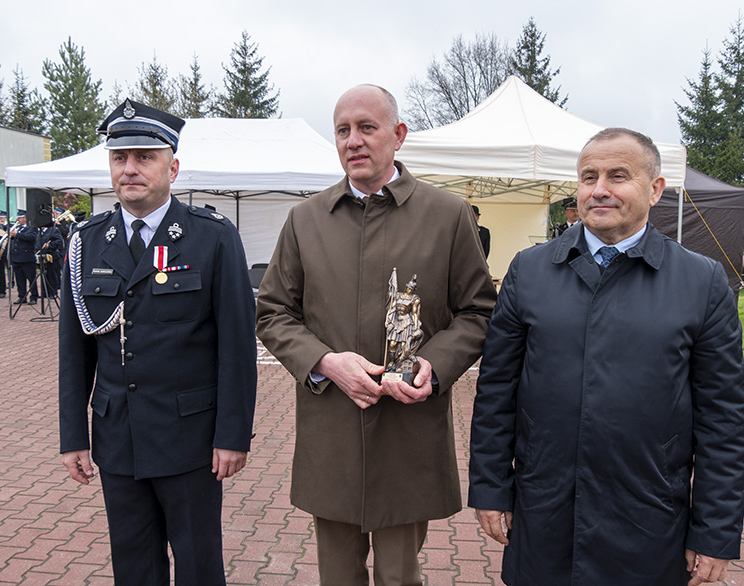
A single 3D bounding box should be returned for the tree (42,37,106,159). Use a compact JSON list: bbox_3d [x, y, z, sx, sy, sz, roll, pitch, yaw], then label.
[{"bbox_3d":[-11.768,-5.635,26.576,3.300,8.598,3.300,1,6,0],"label":"tree"}]

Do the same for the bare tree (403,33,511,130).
[{"bbox_3d":[5.027,-8.660,39.309,7.000,12.420,6.500,1,6,0],"label":"bare tree"}]

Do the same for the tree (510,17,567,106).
[{"bbox_3d":[7.872,-7.589,33.384,4.500,11.587,4.500,1,6,0],"label":"tree"}]

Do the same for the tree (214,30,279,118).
[{"bbox_3d":[-6.202,-7.359,33.427,4.300,10.757,4.300,1,6,0],"label":"tree"}]

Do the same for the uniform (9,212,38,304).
[{"bbox_3d":[-6.553,-0.695,12.755,0.600,1.760,0.520,5,7,37],"label":"uniform"}]

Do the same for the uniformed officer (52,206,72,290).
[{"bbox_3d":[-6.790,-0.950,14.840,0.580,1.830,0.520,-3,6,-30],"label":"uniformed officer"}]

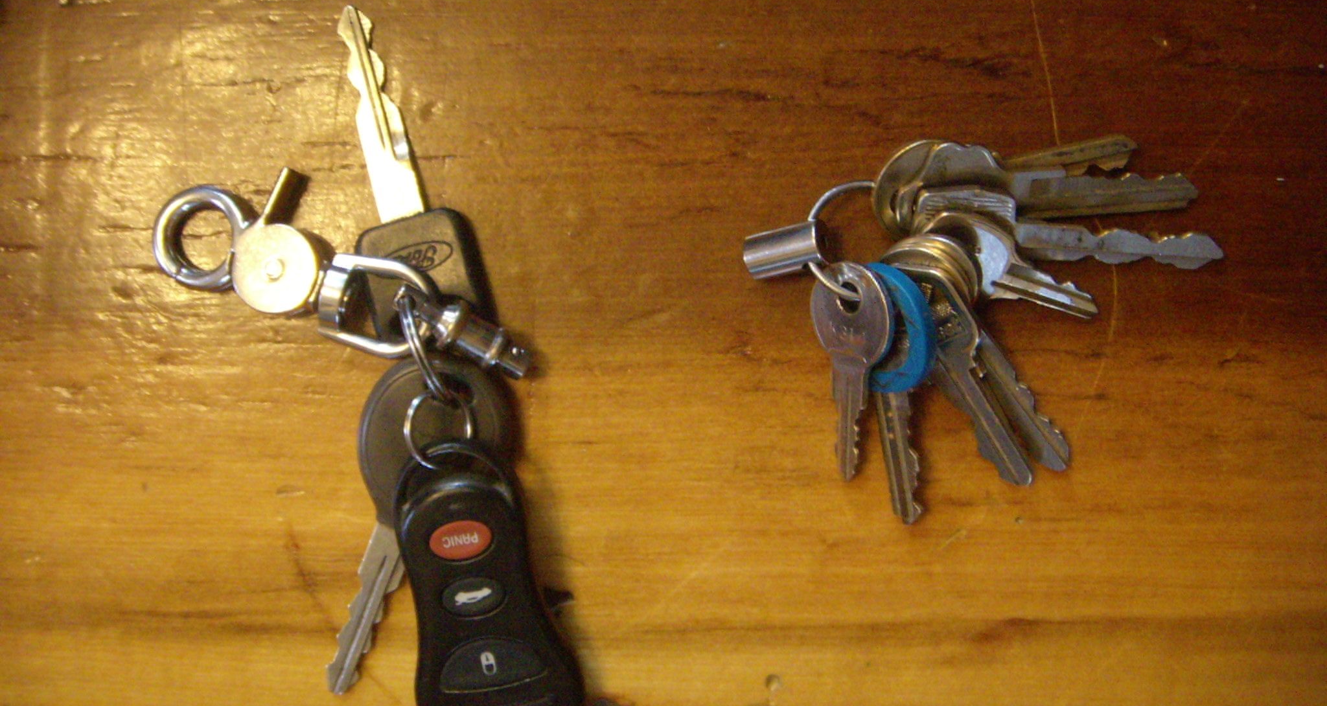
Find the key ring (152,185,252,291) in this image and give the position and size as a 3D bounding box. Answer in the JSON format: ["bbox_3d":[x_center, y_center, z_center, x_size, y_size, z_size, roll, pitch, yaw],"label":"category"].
[{"bbox_3d":[-0.100,-0.025,0.317,0.022,0.005,0.022,0,85,0],"label":"key ring"}]

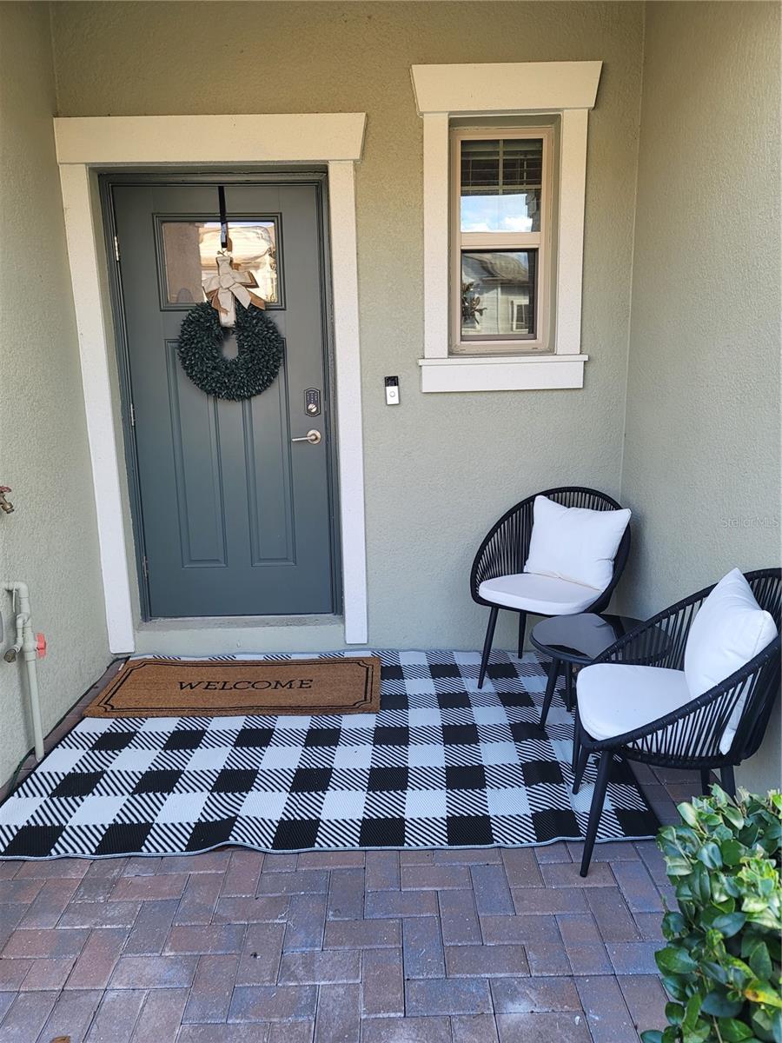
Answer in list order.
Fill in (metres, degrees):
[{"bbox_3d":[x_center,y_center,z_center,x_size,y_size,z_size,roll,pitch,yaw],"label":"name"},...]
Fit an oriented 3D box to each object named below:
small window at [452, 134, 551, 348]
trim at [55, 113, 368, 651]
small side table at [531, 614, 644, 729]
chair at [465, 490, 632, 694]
[{"bbox_3d":[0.502,-1.263,3.453,0.455,0.976,0.070,-1,12,-1],"label":"small window"},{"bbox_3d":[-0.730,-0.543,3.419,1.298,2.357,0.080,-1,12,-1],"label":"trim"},{"bbox_3d":[0.756,0.620,2.743,0.500,0.435,0.500,-1,12,-1],"label":"small side table"},{"bbox_3d":[0.701,0.298,3.338,0.680,0.820,0.620,6,14,32],"label":"chair"}]

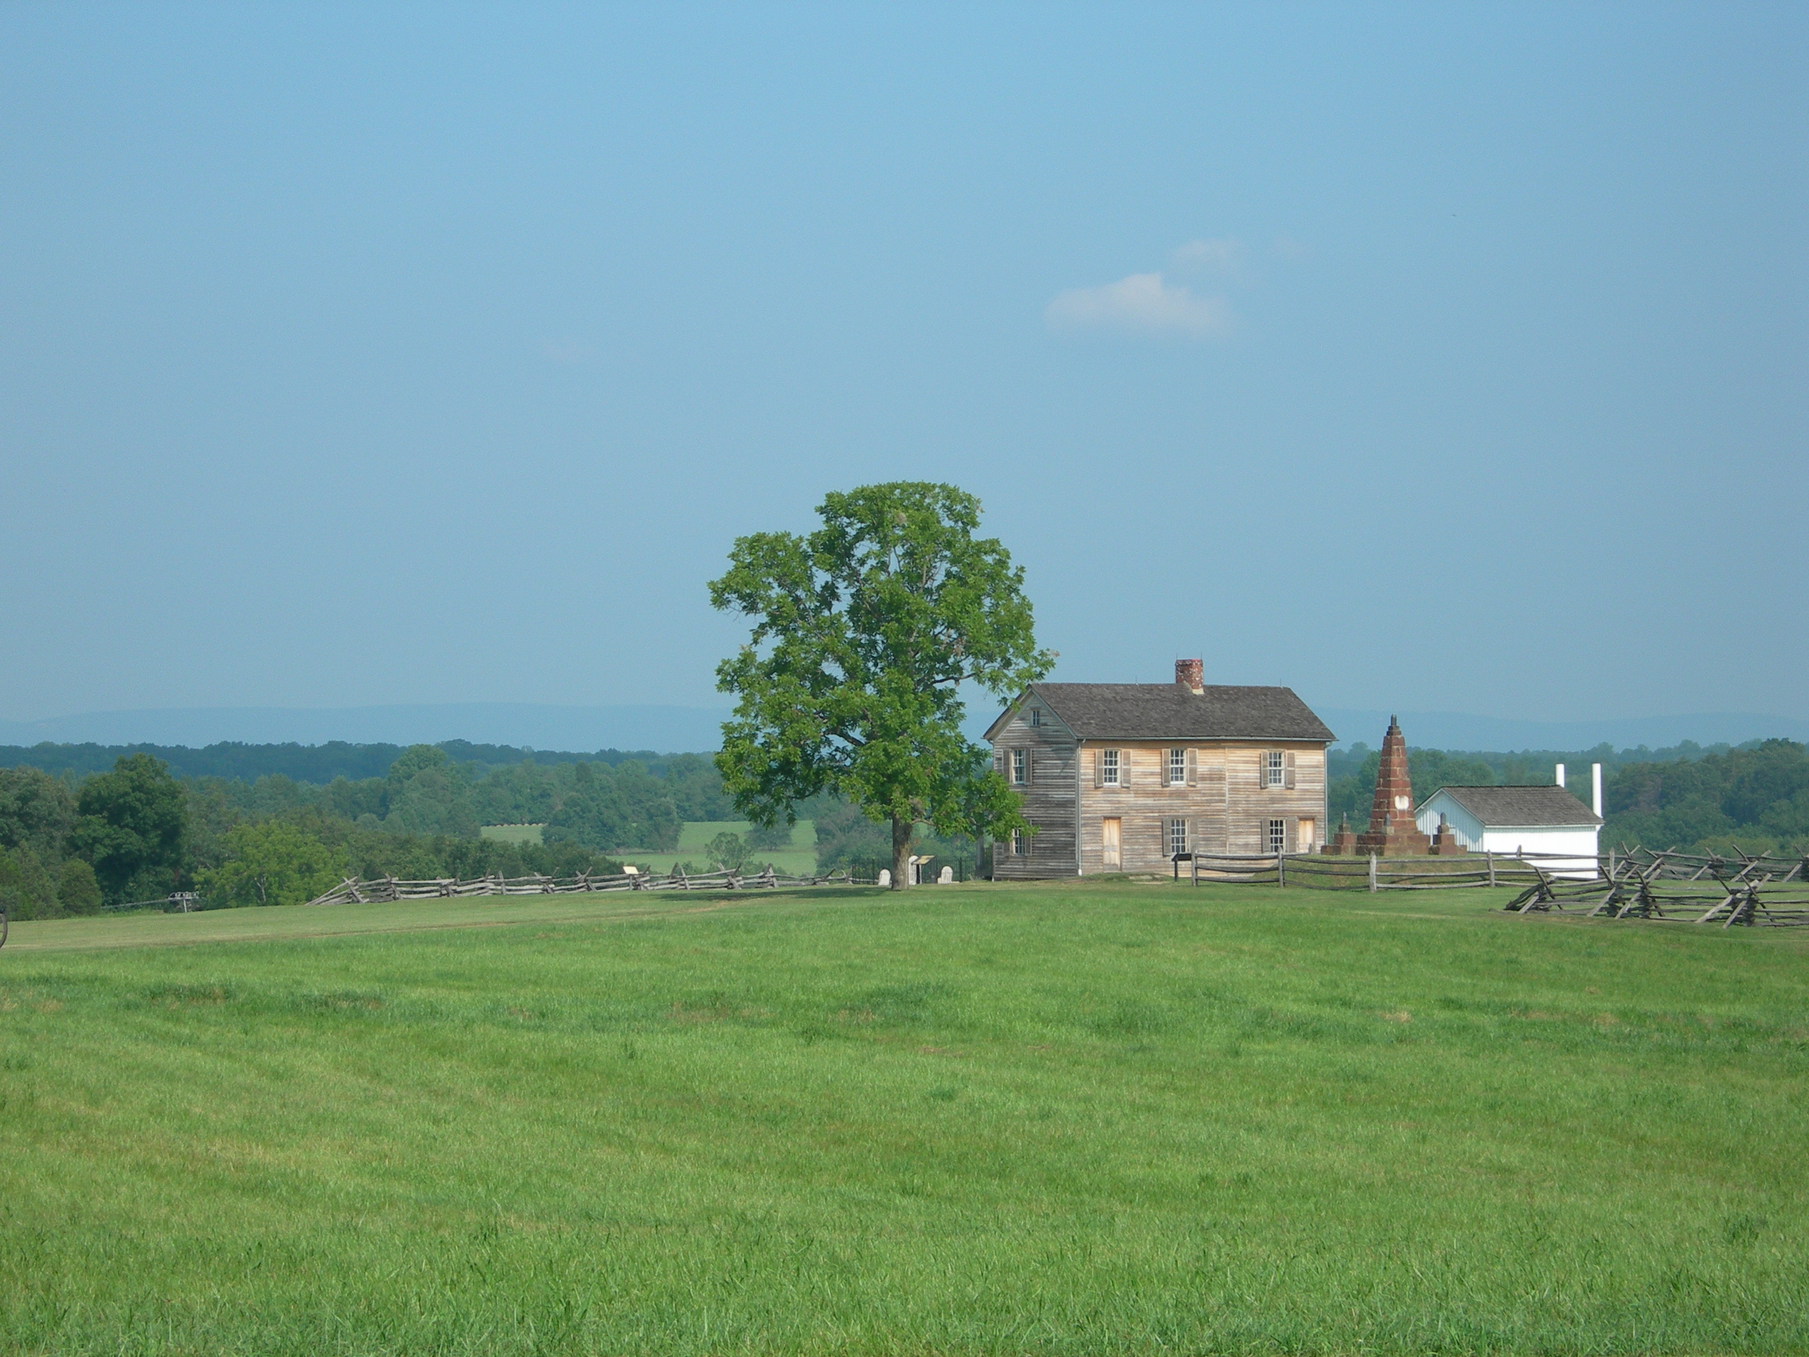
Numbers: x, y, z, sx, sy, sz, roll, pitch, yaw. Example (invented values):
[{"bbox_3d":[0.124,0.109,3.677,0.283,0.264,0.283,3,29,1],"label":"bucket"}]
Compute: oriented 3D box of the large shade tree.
[{"bbox_3d":[-0.877,0.239,222.000,12.900,15.302,12.400,0,-1,0],"label":"large shade tree"}]

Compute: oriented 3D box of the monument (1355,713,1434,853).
[{"bbox_3d":[19.073,4.197,230.000,2.100,5.477,2.100,1,-1,-34],"label":"monument"}]

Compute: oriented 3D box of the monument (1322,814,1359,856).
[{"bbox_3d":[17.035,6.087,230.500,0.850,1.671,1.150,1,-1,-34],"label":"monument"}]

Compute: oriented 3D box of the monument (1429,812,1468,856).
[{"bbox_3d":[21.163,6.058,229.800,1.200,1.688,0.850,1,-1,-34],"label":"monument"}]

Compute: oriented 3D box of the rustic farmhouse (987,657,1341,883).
[{"bbox_3d":[10.360,3.594,238.346,13.110,8.729,6.316,1,-1,-35],"label":"rustic farmhouse"}]

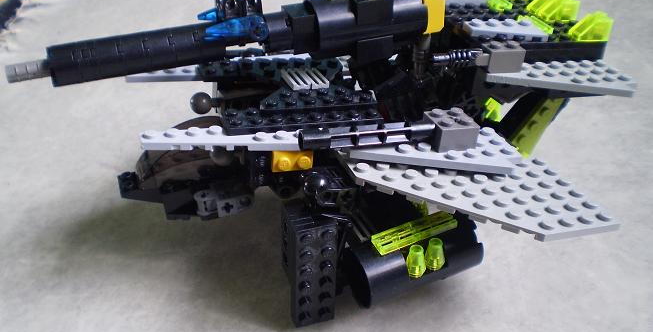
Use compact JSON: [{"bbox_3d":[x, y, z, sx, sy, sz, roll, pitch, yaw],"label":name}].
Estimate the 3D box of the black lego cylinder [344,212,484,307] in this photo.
[{"bbox_3d":[0.033,0.035,0.263,0.048,0.026,0.025,-18,41,-17],"label":"black lego cylinder"}]

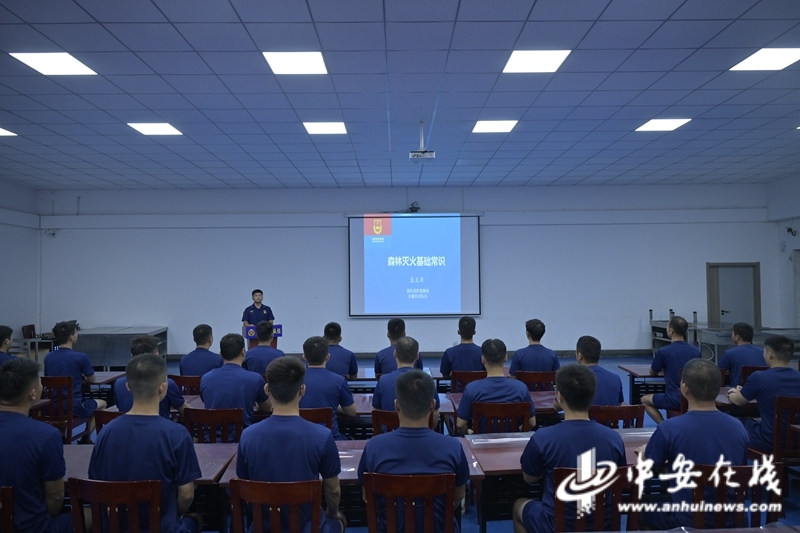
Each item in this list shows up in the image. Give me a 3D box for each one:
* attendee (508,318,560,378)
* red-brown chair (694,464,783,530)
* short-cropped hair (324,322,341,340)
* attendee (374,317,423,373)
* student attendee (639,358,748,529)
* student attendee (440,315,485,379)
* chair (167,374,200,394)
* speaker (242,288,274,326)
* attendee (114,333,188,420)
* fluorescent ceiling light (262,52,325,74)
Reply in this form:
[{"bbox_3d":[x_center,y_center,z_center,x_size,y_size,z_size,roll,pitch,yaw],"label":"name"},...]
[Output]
[{"bbox_3d":[1.264,1.165,5.601,0.490,1.338,0.680,0,-2,-4],"label":"attendee"},{"bbox_3d":[1.523,1.347,2.835,0.420,0.890,0.510,0,-2,-2],"label":"red-brown chair"},{"bbox_3d":[-0.635,0.614,5.459,0.165,0.170,0.190,-1,-2,0],"label":"short-cropped hair"},{"bbox_3d":[-0.022,1.206,5.716,0.520,1.370,0.760,0,-2,0],"label":"attendee"},{"bbox_3d":[1.229,1.062,2.572,0.520,1.343,0.680,0,-2,-8],"label":"student attendee"},{"bbox_3d":[0.618,1.159,5.598,0.480,1.364,0.680,-1,-2,0],"label":"student attendee"},{"bbox_3d":[-1.875,1.416,5.335,0.420,0.880,0.500,-1,-2,0],"label":"chair"},{"bbox_3d":[-2.176,1.161,8.854,0.500,1.630,0.360,0,-2,-17],"label":"speaker"},{"bbox_3d":[-1.834,1.191,4.314,0.540,1.320,0.760,-1,-2,2],"label":"attendee"},{"bbox_3d":[-1.039,-2.056,5.793,0.585,0.050,0.585,0,-2,0],"label":"fluorescent ceiling light"}]

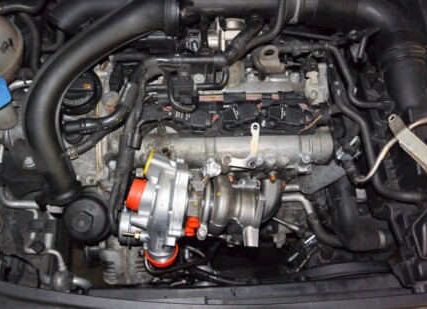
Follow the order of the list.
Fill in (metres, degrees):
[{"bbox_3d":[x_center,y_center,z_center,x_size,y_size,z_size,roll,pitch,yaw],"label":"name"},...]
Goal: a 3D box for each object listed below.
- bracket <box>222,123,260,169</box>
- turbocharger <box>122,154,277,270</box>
[{"bbox_3d":[0.044,-0.015,0.575,0.064,0.025,0.080,0,60,0],"label":"bracket"},{"bbox_3d":[-0.019,0.099,0.585,0.265,0.150,0.155,0,60,0],"label":"turbocharger"}]

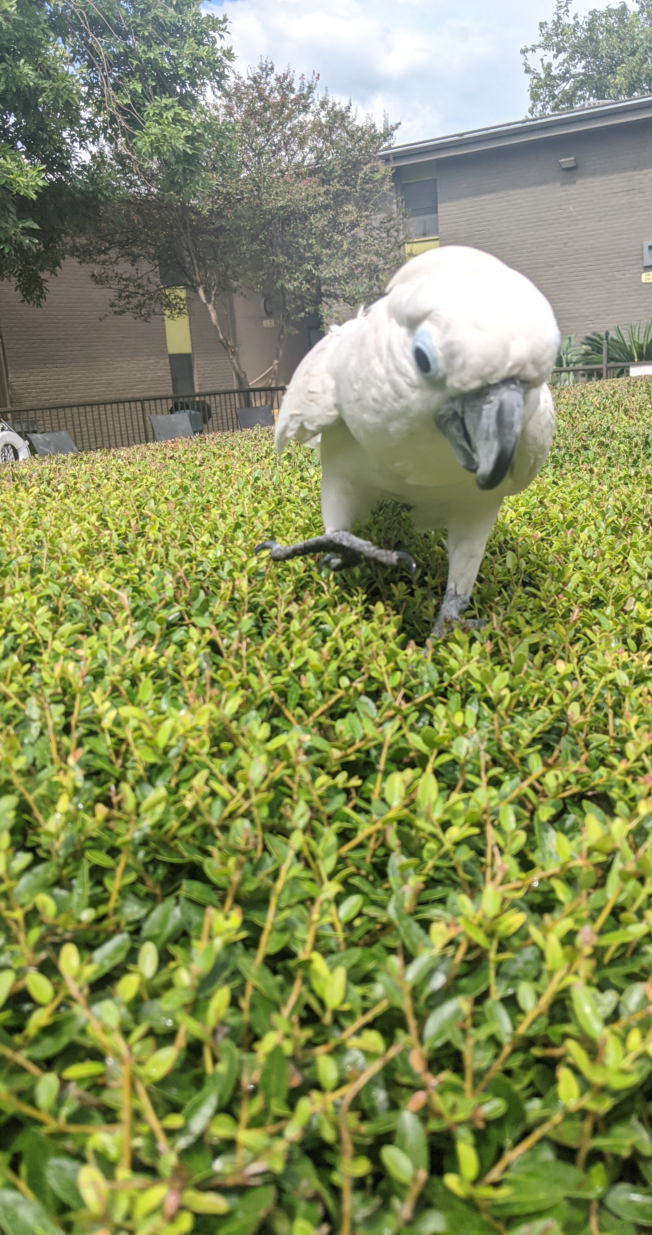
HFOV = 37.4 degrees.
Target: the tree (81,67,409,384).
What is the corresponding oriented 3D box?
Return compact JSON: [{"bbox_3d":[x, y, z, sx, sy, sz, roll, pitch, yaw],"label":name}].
[{"bbox_3d":[-1.341,-5.776,16.358,5.487,6.617,5.048,-4,14,0],"label":"tree"}]

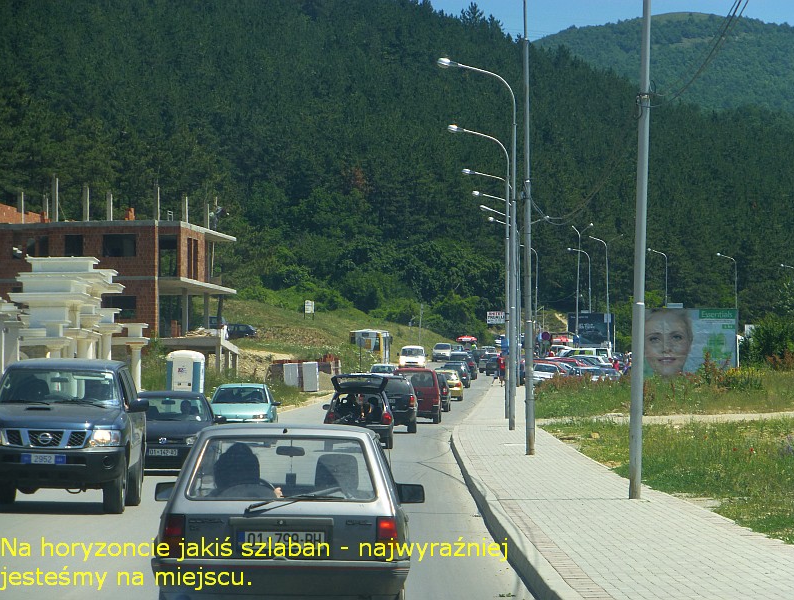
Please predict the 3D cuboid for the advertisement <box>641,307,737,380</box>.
[{"bbox_3d":[12.111,1.932,169.000,4.150,3.200,0.250,0,-1,6],"label":"advertisement"}]

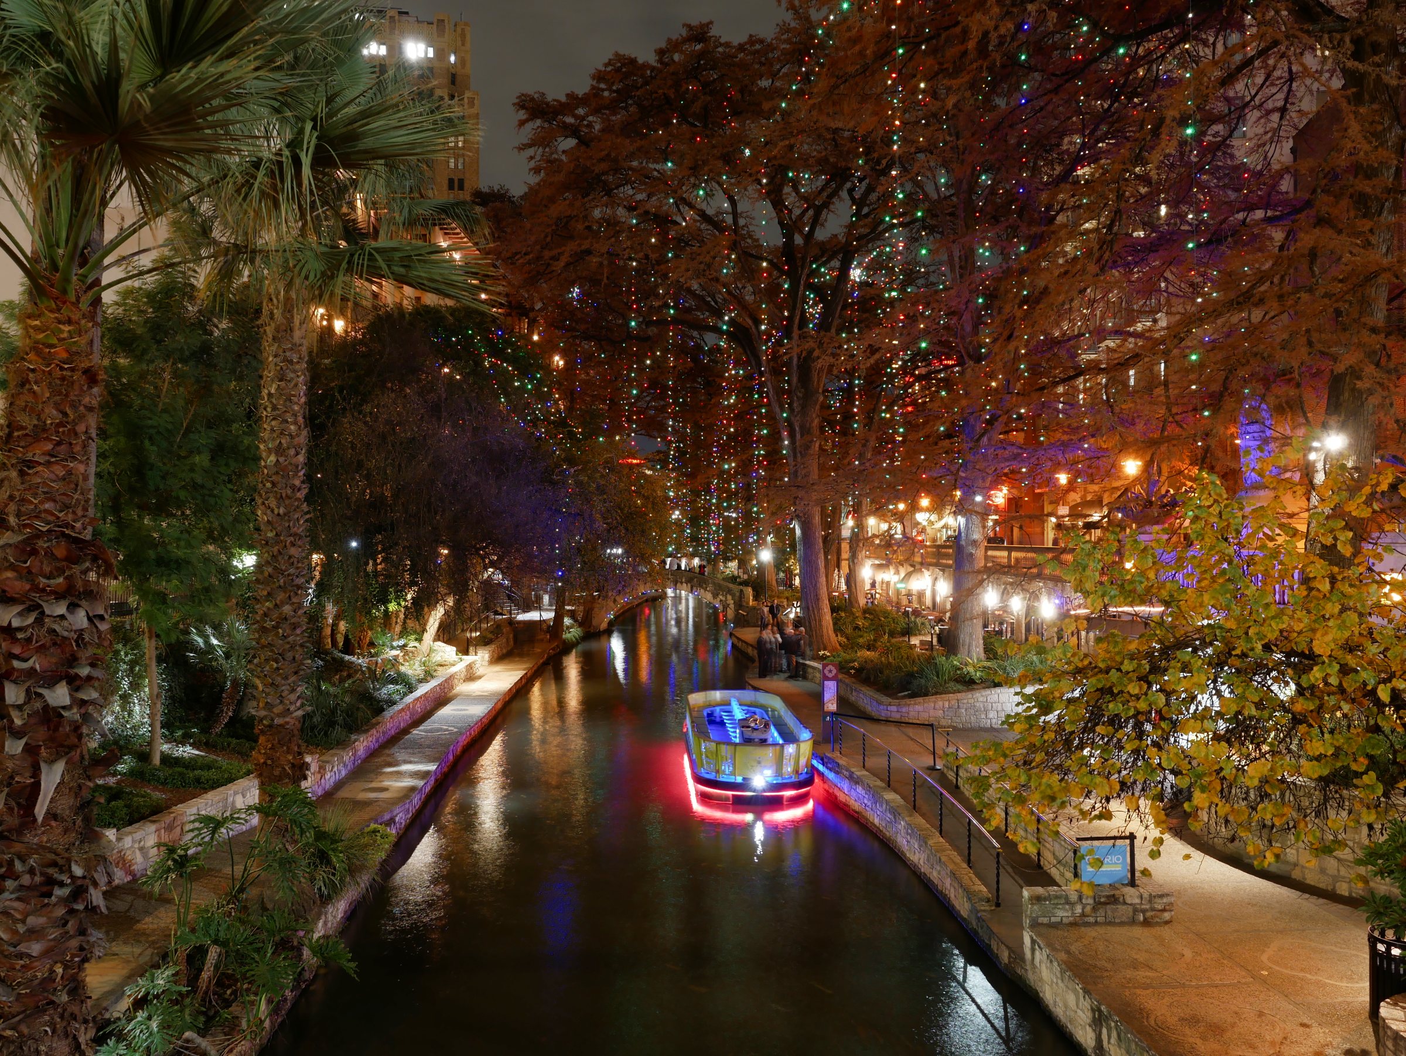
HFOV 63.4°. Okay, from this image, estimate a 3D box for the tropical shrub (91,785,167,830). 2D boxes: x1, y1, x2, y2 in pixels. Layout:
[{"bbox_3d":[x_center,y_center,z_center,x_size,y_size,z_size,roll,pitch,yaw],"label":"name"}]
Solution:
[{"bbox_3d":[-8.850,4.200,17.400,1.300,0.550,1.500,0,0,-27],"label":"tropical shrub"}]

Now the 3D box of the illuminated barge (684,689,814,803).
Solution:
[{"bbox_3d":[0.960,5.200,28.100,2.700,1.350,8.300,0,0,-3],"label":"illuminated barge"}]

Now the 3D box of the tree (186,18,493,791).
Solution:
[{"bbox_3d":[-6.900,-2.200,20.500,6.000,14.300,5.800,0,0,-6],"label":"tree"}]

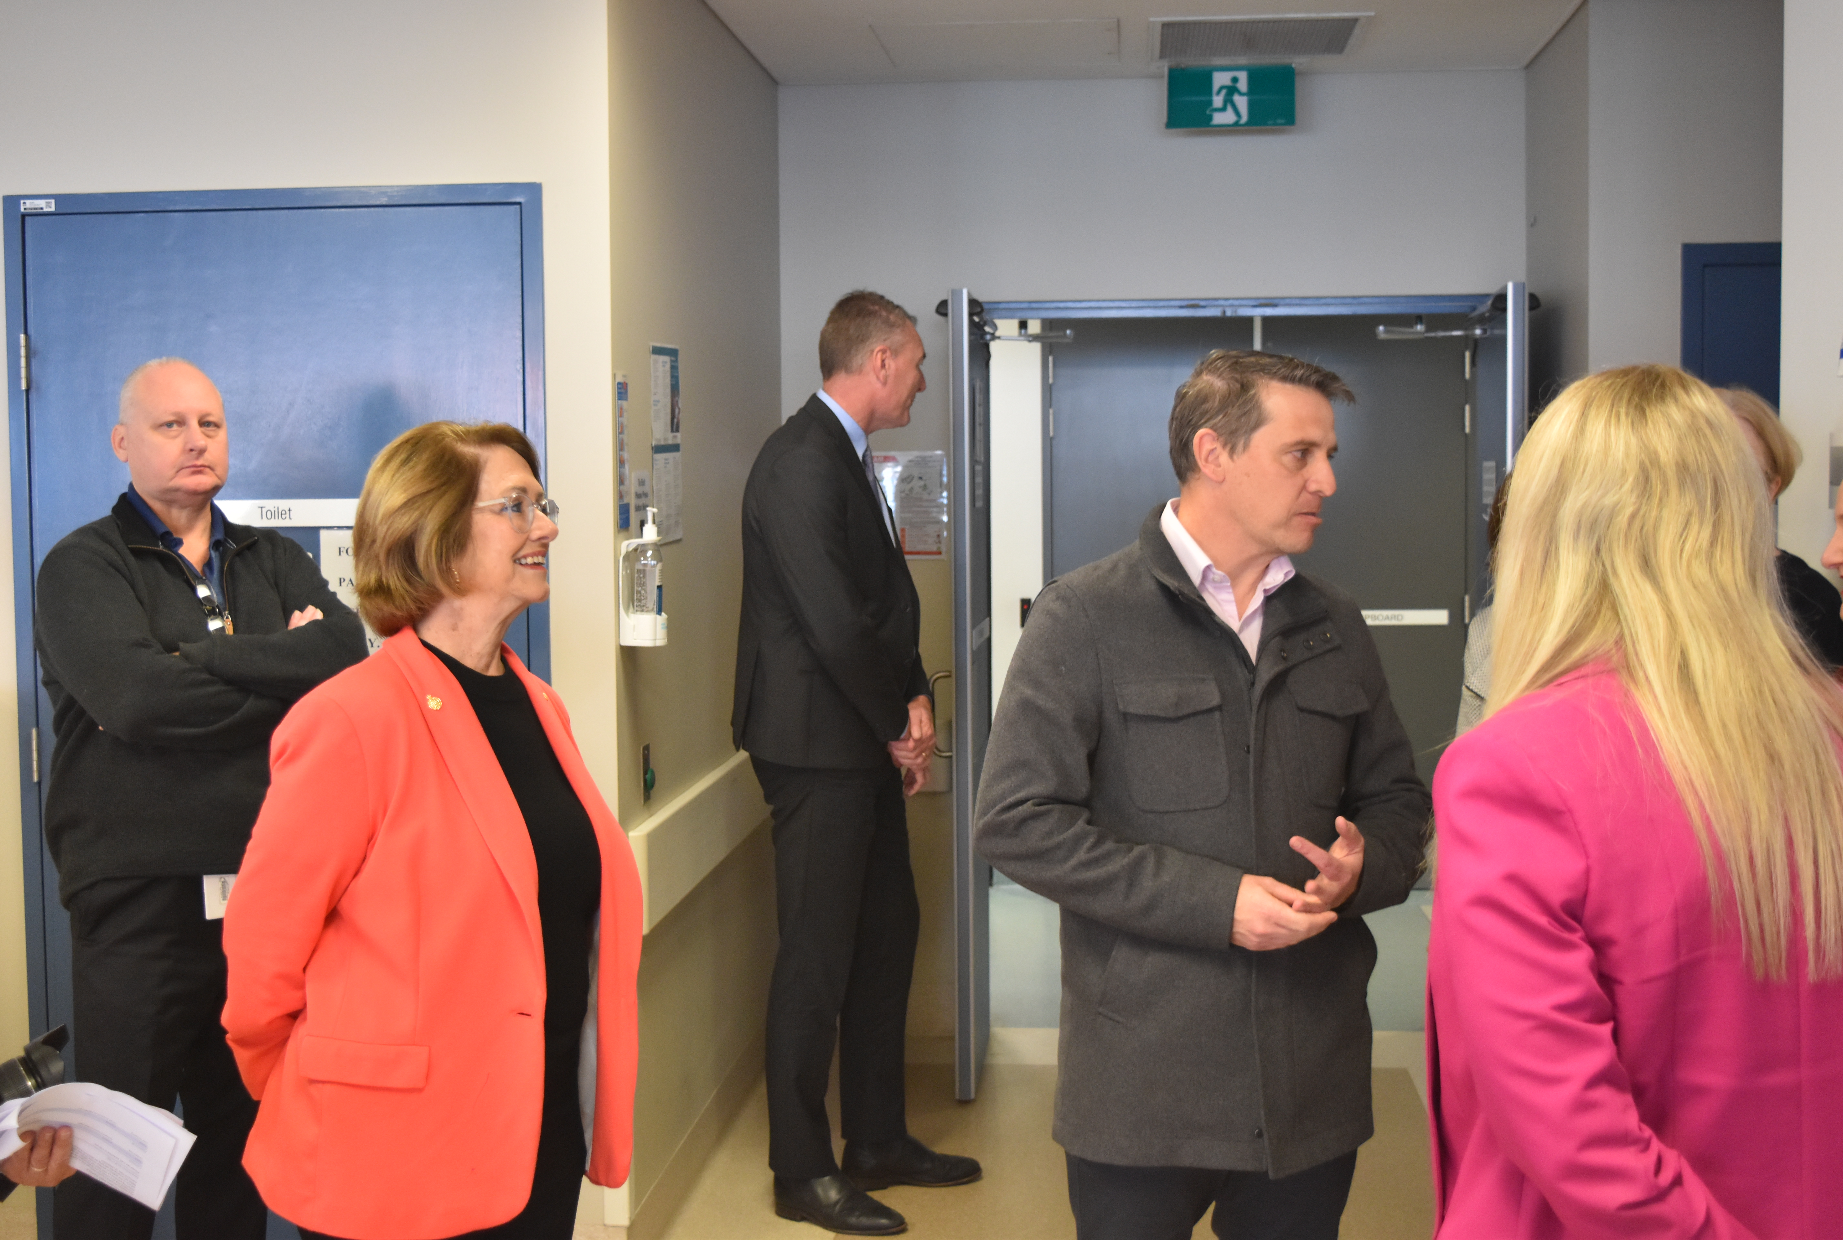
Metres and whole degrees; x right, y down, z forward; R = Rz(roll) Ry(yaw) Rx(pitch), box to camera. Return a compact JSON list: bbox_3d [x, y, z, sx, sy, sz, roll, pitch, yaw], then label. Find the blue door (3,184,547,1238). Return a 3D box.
[{"bbox_3d":[-1.218,0.248,4.279,1.055,2.128,0.090,0,4,5],"label":"blue door"}]

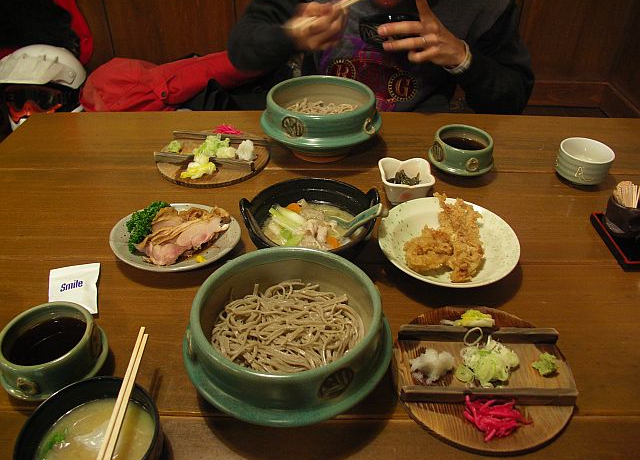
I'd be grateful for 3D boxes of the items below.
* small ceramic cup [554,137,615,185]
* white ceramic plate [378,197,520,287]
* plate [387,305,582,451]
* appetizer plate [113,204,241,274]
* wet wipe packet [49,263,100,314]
[{"bbox_3d":[0.431,-0.109,0.849,0.082,0.052,0.082,1,37,0],"label":"small ceramic cup"},{"bbox_3d":[0.168,0.022,0.689,0.181,0.033,0.181,1,37,0],"label":"white ceramic plate"},{"bbox_3d":[0.168,0.140,0.536,0.185,0.033,0.185,0,37,0],"label":"plate"},{"bbox_3d":[-0.191,0.016,0.692,0.171,0.034,0.148,5,39,6],"label":"appetizer plate"},{"bbox_3d":[-0.305,0.073,0.637,0.061,0.008,0.090,-9,38,-12],"label":"wet wipe packet"}]

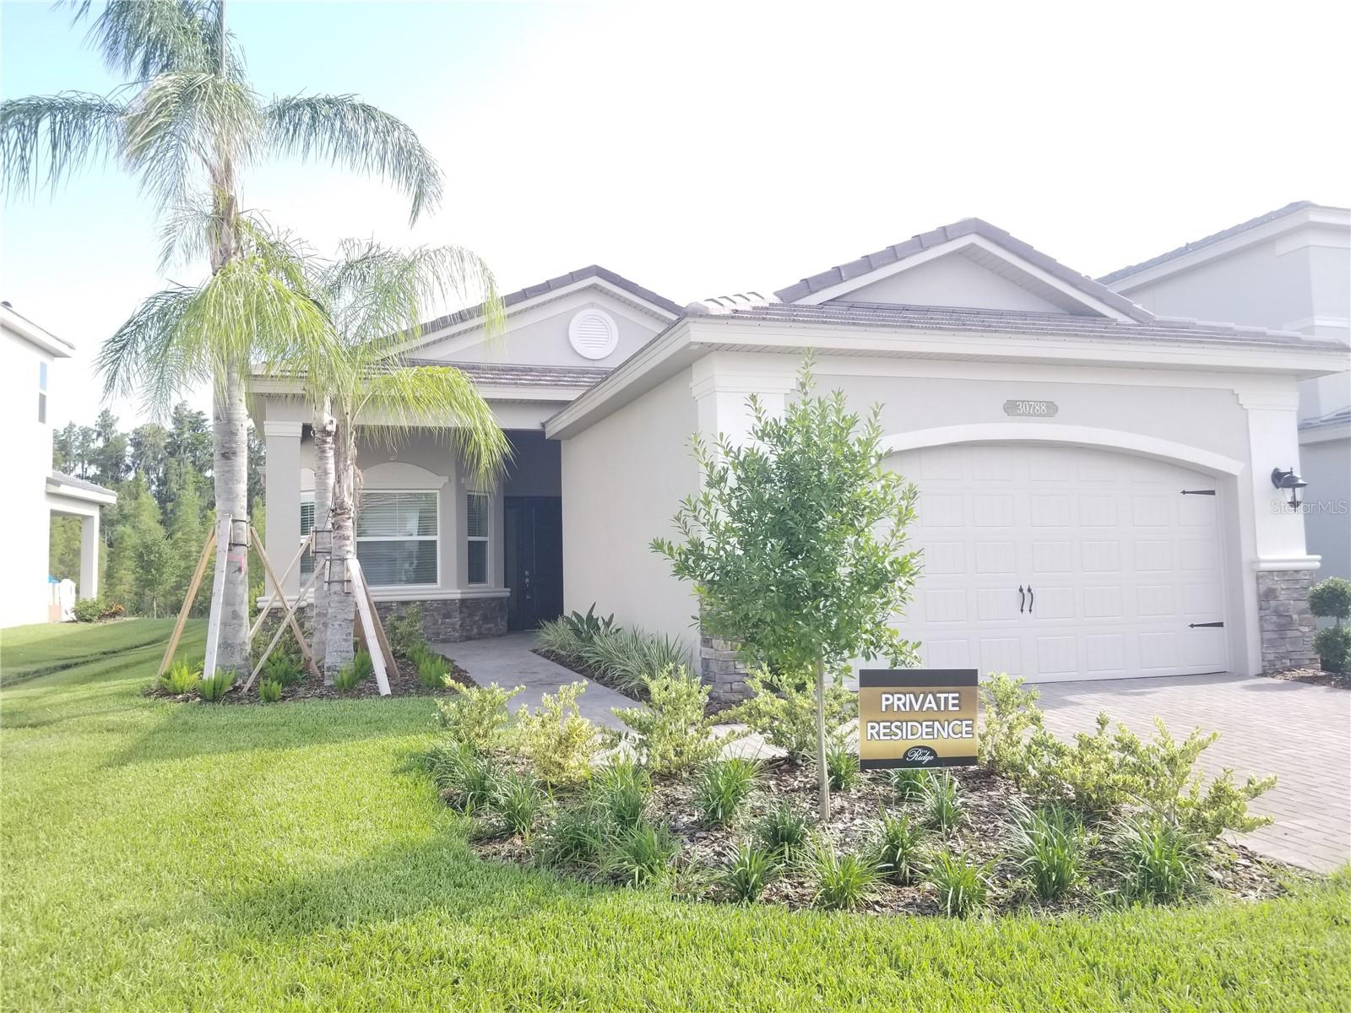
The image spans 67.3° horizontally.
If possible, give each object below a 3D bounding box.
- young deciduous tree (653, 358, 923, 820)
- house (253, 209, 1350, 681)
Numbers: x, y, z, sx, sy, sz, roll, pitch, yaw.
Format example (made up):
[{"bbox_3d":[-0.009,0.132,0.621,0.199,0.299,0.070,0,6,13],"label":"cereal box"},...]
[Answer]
[{"bbox_3d":[0.605,0.432,5.360,1.420,2.440,1.380,-1,-3,0],"label":"young deciduous tree"},{"bbox_3d":[-0.912,-0.862,16.781,11.050,6.000,17.000,0,-3,-18],"label":"house"}]

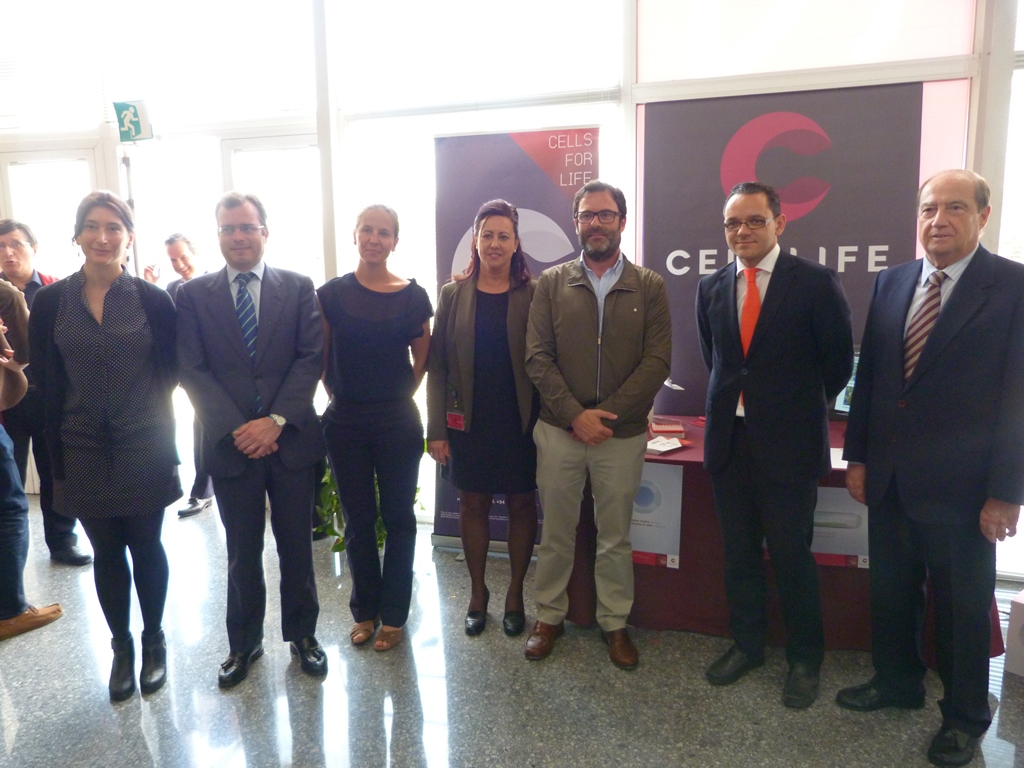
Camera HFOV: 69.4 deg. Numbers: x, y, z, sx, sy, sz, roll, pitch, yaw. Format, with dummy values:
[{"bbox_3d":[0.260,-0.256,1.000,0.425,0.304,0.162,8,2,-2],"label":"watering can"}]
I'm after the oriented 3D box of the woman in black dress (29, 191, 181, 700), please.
[{"bbox_3d":[-1.384,0.216,2.555,0.510,1.716,0.350,-3,7,-18],"label":"woman in black dress"}]

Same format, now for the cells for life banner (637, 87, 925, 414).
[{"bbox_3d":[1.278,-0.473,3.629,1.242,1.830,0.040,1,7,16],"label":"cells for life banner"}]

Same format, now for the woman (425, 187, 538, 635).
[{"bbox_3d":[-0.099,0.140,2.975,0.470,1.720,0.340,0,7,7],"label":"woman"}]

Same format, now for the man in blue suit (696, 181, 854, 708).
[{"bbox_3d":[0.879,0.194,2.487,0.520,1.698,0.370,5,9,39],"label":"man in blue suit"}]

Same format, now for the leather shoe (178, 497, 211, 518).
[{"bbox_3d":[-2.013,0.772,4.751,0.100,0.100,0.290,2,8,21],"label":"leather shoe"}]

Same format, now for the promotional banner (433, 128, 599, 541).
[{"bbox_3d":[0.031,-0.176,3.771,0.853,2.149,0.160,1,7,16],"label":"promotional banner"}]

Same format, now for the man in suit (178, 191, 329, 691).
[{"bbox_3d":[-0.918,0.197,2.645,0.560,1.716,0.360,-3,7,-15],"label":"man in suit"}]

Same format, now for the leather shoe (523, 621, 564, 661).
[{"bbox_3d":[0.142,0.959,2.877,0.105,0.110,0.290,3,8,27],"label":"leather shoe"}]

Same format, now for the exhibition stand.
[{"bbox_3d":[1.060,0.595,3.231,1.523,0.715,1.040,1,7,16],"label":"exhibition stand"}]

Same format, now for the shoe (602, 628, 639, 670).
[{"bbox_3d":[0.403,0.962,2.813,0.105,0.110,0.290,-2,7,-7],"label":"shoe"}]

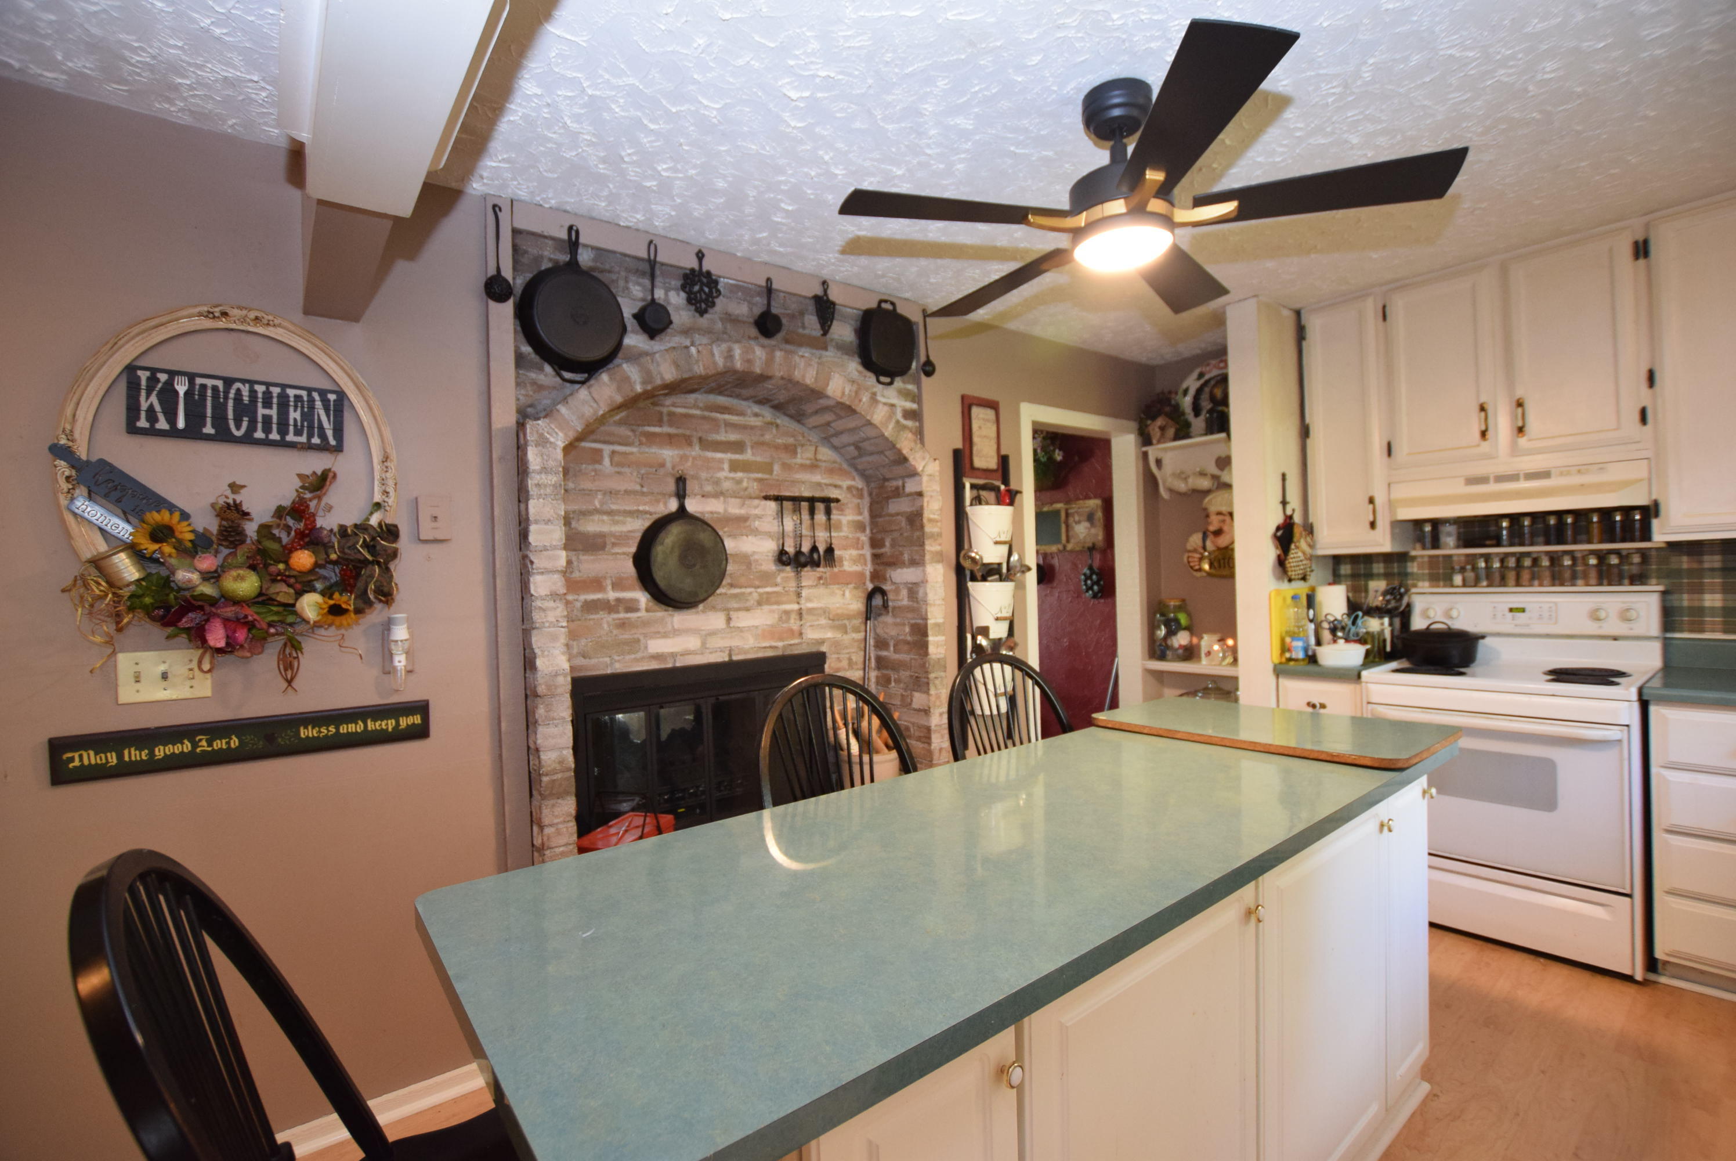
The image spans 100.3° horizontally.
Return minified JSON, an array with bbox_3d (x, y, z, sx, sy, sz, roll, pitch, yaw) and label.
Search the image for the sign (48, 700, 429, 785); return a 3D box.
[{"bbox_3d":[-1.435,0.375,1.718,0.681,0.100,0.020,-2,0,-38],"label":"sign"}]

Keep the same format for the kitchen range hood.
[{"bbox_3d":[2.639,-0.343,2.936,0.380,0.155,0.758,-2,0,-38],"label":"kitchen range hood"}]

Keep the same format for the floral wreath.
[{"bbox_3d":[-1.425,-0.007,1.671,0.570,0.520,0.130,-2,0,-38],"label":"floral wreath"}]

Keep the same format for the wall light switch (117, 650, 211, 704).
[{"bbox_3d":[-1.571,0.213,1.622,0.155,0.113,0.015,-2,0,-38],"label":"wall light switch"}]

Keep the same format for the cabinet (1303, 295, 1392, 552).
[{"bbox_3d":[2.208,-0.674,3.257,0.320,1.100,0.310,-2,1,-39],"label":"cabinet"}]

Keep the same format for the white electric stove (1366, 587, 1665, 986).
[{"bbox_3d":[2.422,0.648,2.752,0.685,1.195,0.765,-2,1,-39],"label":"white electric stove"}]

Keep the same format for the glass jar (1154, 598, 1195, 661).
[{"bbox_3d":[1.683,0.275,3.975,0.190,0.335,0.190,-2,1,0],"label":"glass jar"}]

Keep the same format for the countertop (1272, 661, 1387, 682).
[{"bbox_3d":[2.098,0.367,3.201,0.630,0.043,0.327,-2,1,-39],"label":"countertop"}]

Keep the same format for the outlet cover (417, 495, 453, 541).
[{"bbox_3d":[-1.194,-0.171,1.996,0.077,0.118,0.020,-2,0,-39],"label":"outlet cover"}]

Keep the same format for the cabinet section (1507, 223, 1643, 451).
[{"bbox_3d":[2.635,-0.838,2.693,0.310,0.738,0.360,-2,0,-40],"label":"cabinet section"}]

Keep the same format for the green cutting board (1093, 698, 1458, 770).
[{"bbox_3d":[1.087,0.403,2.001,0.510,0.025,0.789,-2,0,-38],"label":"green cutting board"}]

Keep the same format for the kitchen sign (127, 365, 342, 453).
[{"bbox_3d":[-1.476,-0.398,1.711,0.389,0.155,0.016,-2,0,-38],"label":"kitchen sign"}]

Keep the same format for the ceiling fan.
[{"bbox_3d":[0.616,-0.980,1.764,1.300,0.375,1.280,-1,1,39],"label":"ceiling fan"}]

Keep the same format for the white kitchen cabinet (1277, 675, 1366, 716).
[{"bbox_3d":[2.120,0.819,3.202,0.610,0.862,0.325,-2,1,-39],"label":"white kitchen cabinet"}]

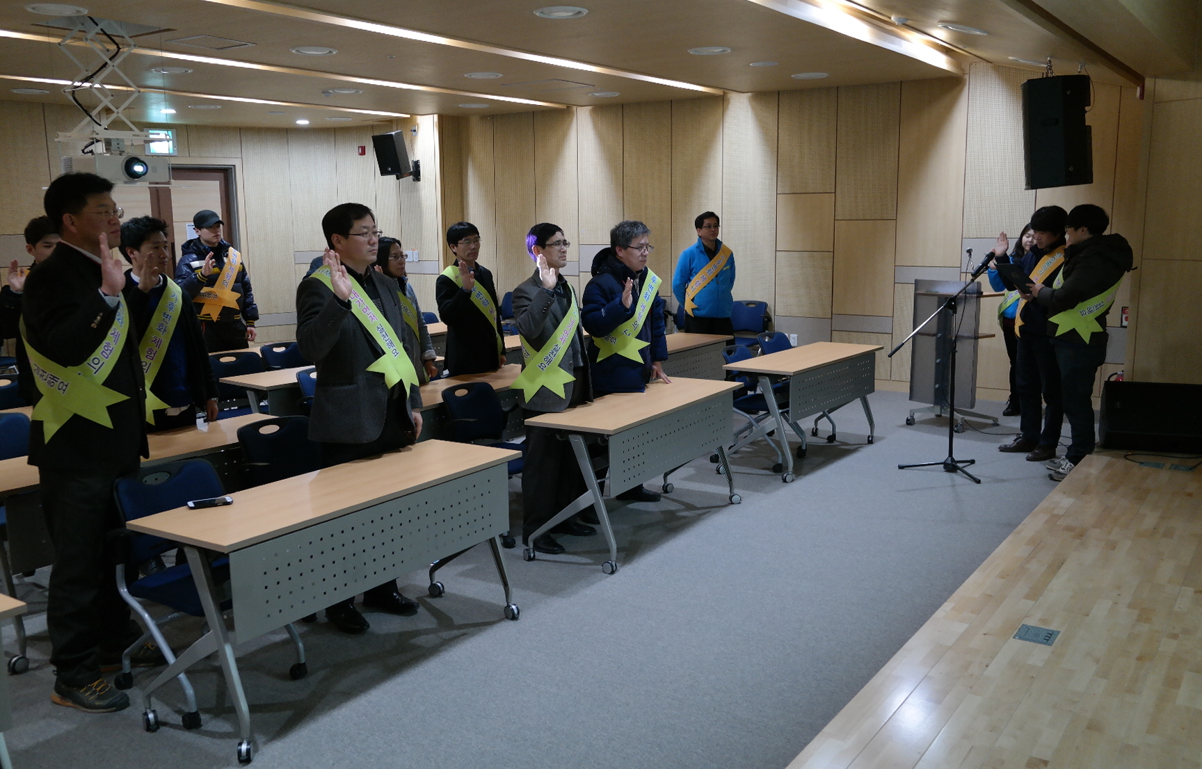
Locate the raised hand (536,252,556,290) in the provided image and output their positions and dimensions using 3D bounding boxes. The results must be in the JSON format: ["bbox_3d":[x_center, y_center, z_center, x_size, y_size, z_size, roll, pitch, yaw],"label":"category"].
[{"bbox_3d":[-0.273,-0.553,4.894,0.100,0.190,0.060,-19,11,-34],"label":"raised hand"}]

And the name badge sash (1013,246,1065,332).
[{"bbox_3d":[3.080,-0.658,7.043,0.360,0.710,0.500,-7,11,-34],"label":"name badge sash"}]

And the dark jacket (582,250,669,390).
[{"bbox_3d":[0.147,-0.402,5.941,0.450,0.820,0.580,6,11,35],"label":"dark jacket"}]

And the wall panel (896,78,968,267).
[{"bbox_3d":[3.042,-1.945,9.202,0.604,1.705,0.050,5,11,34],"label":"wall panel"}]

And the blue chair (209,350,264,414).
[{"bbox_3d":[-2.406,0.198,6.954,0.570,0.810,0.570,5,11,32],"label":"blue chair"}]

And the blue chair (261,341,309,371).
[{"bbox_3d":[-2.179,0.115,7.384,0.570,0.820,0.570,5,11,34],"label":"blue chair"}]

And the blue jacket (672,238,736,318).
[{"bbox_3d":[0.919,-0.938,8.866,0.550,0.700,0.330,-7,11,-33],"label":"blue jacket"}]

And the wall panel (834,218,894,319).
[{"bbox_3d":[2.596,-1.142,9.840,0.602,0.928,0.050,5,11,33],"label":"wall panel"}]

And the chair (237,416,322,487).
[{"bbox_3d":[-1.342,0.571,4.564,0.580,0.820,0.580,5,11,34],"label":"chair"}]

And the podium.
[{"bbox_3d":[2.884,-0.251,8.133,0.570,1.190,0.600,-8,12,-38],"label":"podium"}]

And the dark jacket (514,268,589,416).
[{"bbox_3d":[-0.230,-0.220,5.160,0.330,0.750,0.460,6,11,36],"label":"dark jacket"}]

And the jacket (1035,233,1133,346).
[{"bbox_3d":[3.132,-0.609,6.493,0.600,0.730,0.520,5,11,30],"label":"jacket"}]

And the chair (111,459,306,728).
[{"bbox_3d":[-1.464,0.717,3.680,0.580,0.820,0.580,6,11,36],"label":"chair"}]

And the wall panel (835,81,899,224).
[{"bbox_3d":[2.580,-2.235,9.663,0.603,1.276,0.050,5,11,33],"label":"wall panel"}]

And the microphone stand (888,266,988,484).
[{"bbox_3d":[2.249,-0.095,6.646,0.660,1.370,0.600,1,9,13],"label":"microphone stand"}]

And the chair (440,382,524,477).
[{"bbox_3d":[-0.565,0.409,5.528,0.570,0.810,0.570,5,11,32],"label":"chair"}]

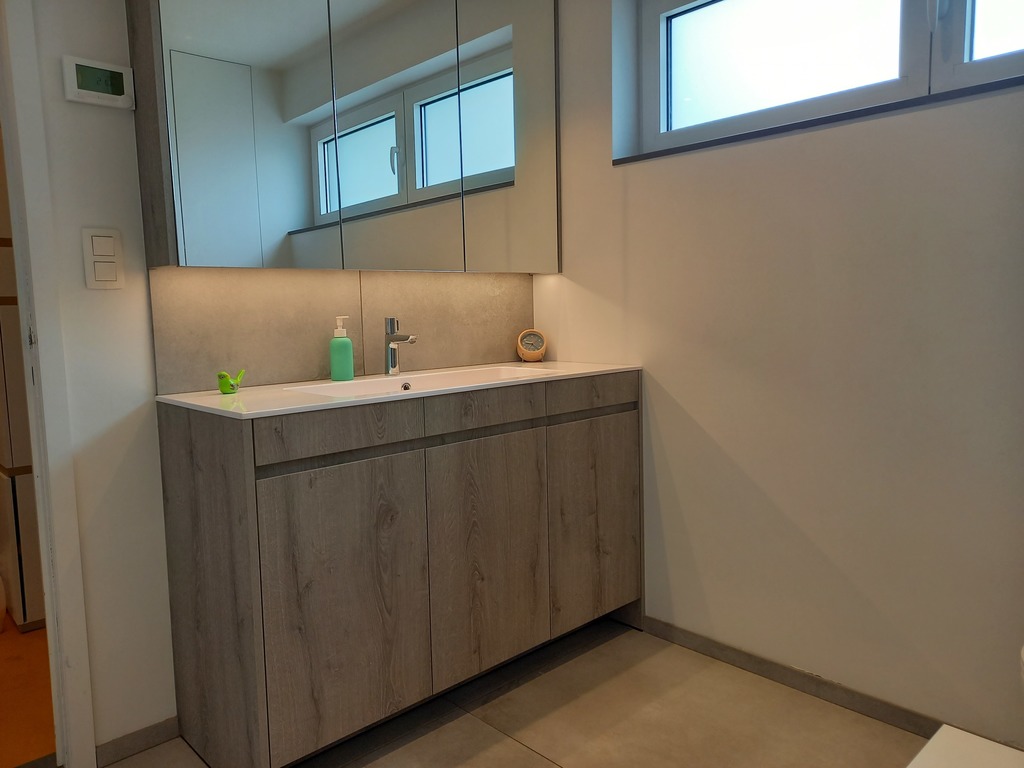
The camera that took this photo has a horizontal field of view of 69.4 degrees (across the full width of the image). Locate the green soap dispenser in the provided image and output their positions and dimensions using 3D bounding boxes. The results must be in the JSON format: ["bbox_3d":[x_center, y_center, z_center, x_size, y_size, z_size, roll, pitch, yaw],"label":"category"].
[{"bbox_3d":[-0.505,-0.106,2.185,0.067,0.190,0.067,-1,6,0],"label":"green soap dispenser"}]

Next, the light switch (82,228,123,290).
[{"bbox_3d":[-0.985,-0.301,1.783,0.084,0.144,0.011,-7,8,-43],"label":"light switch"}]

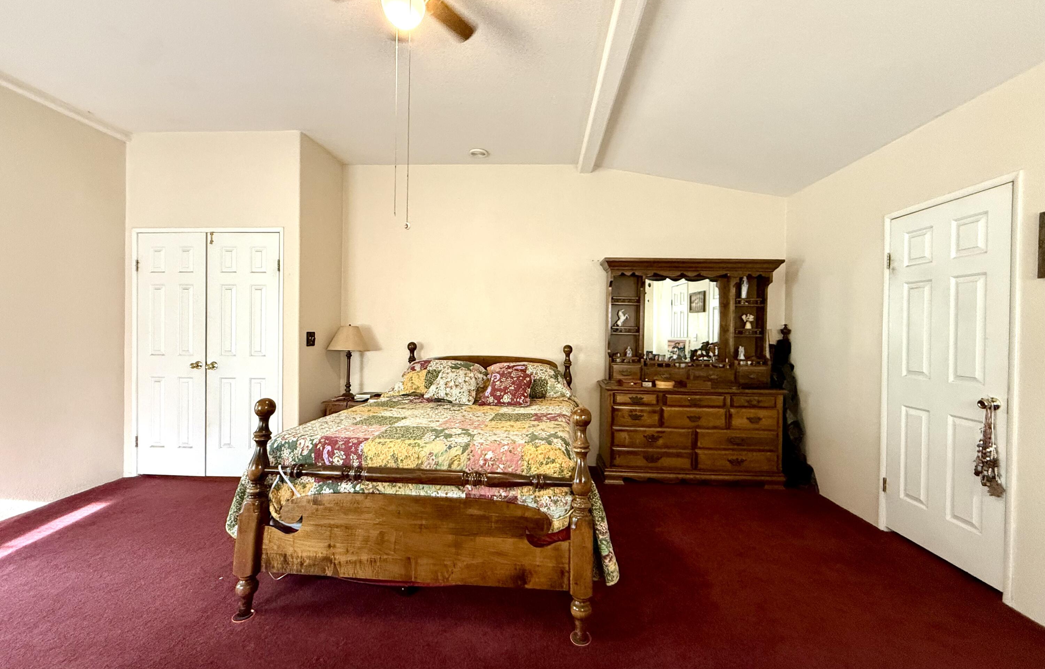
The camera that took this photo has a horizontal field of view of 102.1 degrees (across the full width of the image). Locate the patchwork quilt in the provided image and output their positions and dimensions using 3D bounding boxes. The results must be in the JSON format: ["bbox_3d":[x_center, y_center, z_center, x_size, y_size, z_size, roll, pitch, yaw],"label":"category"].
[{"bbox_3d":[-0.384,0.750,2.673,1.713,0.594,1.703,1,1,5],"label":"patchwork quilt"}]

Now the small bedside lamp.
[{"bbox_3d":[-1.619,0.258,3.920,0.396,0.683,0.396,1,1,4],"label":"small bedside lamp"}]

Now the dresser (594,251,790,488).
[{"bbox_3d":[1.411,0.300,3.653,1.455,1.856,0.475,1,1,4],"label":"dresser"}]

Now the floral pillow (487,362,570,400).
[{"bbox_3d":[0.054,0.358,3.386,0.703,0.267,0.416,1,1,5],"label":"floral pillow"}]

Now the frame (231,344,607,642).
[{"bbox_3d":[-0.376,0.652,2.742,1.495,1.126,2.059,1,1,5],"label":"frame"}]

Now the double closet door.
[{"bbox_3d":[-2.614,0.163,3.524,1.233,2.005,0.059,1,1,3],"label":"double closet door"}]

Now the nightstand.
[{"bbox_3d":[-1.485,0.893,3.910,0.544,0.594,0.406,1,1,4],"label":"nightstand"}]

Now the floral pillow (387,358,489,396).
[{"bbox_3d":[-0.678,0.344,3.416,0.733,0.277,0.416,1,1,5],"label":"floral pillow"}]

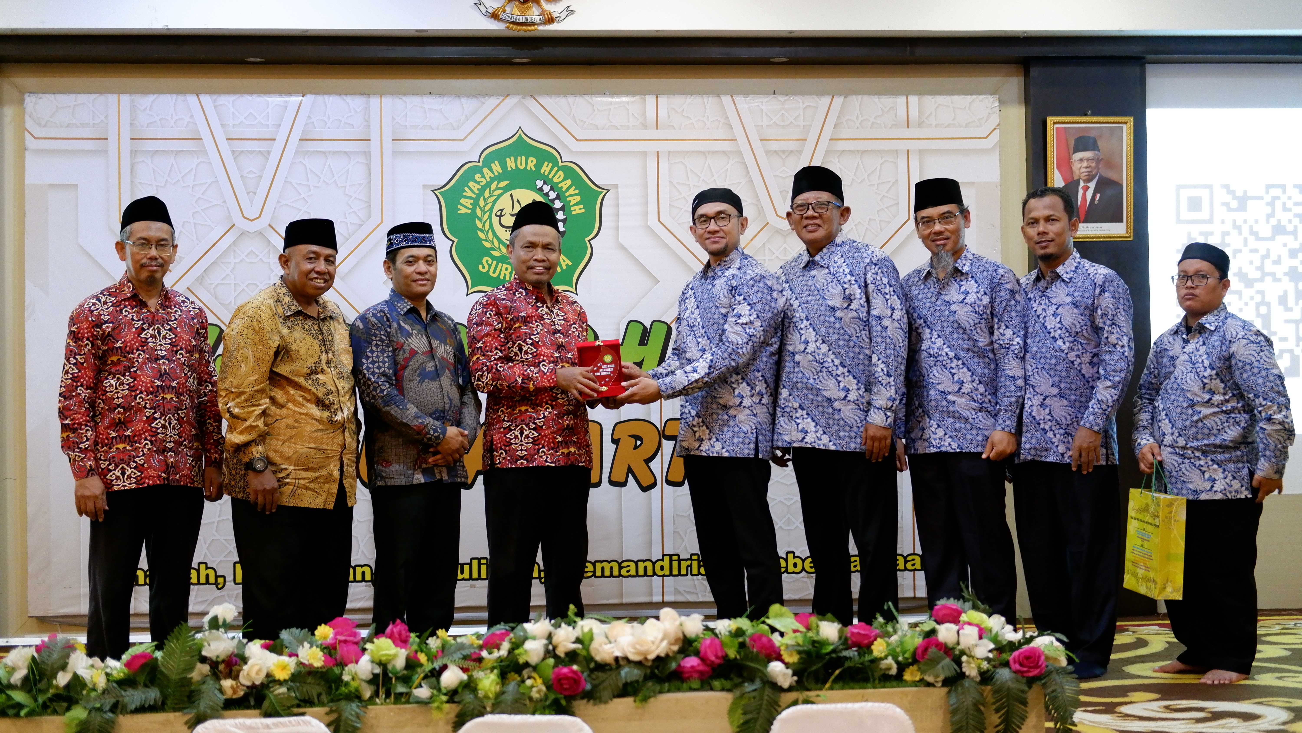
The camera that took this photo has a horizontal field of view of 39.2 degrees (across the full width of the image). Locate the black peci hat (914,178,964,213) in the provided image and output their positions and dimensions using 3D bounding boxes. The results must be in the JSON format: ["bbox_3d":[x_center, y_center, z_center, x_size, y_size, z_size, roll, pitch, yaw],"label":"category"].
[{"bbox_3d":[1.018,-0.603,6.450,0.170,0.098,0.200,-1,-4,20],"label":"black peci hat"}]

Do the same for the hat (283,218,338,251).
[{"bbox_3d":[-1.127,-0.436,6.050,0.180,0.100,0.215,0,-4,-34],"label":"hat"}]

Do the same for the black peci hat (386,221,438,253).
[{"bbox_3d":[-0.845,-0.452,6.450,0.168,0.090,0.195,0,-7,-32],"label":"black peci hat"}]

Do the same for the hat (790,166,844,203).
[{"bbox_3d":[0.571,-0.627,6.280,0.185,0.110,0.220,-1,-7,16],"label":"hat"}]

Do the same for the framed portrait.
[{"bbox_3d":[1.919,-0.821,8.000,0.390,0.540,0.030,-1,-1,-5],"label":"framed portrait"}]

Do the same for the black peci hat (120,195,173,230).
[{"bbox_3d":[-1.694,-0.518,6.150,0.180,0.110,0.215,0,-7,-23],"label":"black peci hat"}]

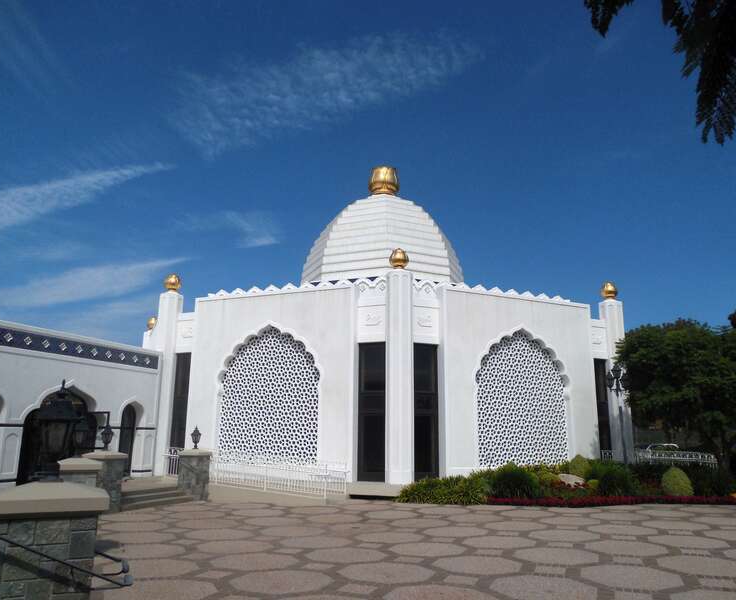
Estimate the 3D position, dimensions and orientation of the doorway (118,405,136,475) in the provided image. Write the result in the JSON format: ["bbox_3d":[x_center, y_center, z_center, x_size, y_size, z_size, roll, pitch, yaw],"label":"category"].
[{"bbox_3d":[-7.766,4.522,18.592,0.320,2.320,0.860,-5,-14,22],"label":"doorway"}]

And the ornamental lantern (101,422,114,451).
[{"bbox_3d":[-6.029,3.159,13.383,0.270,0.630,0.270,-5,-14,22],"label":"ornamental lantern"}]

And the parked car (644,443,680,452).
[{"bbox_3d":[20.242,10.693,39.833,4.600,1.460,1.800,-5,-14,22],"label":"parked car"}]

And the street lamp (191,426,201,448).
[{"bbox_3d":[-4.821,3.865,16.239,0.270,0.635,0.270,-5,-14,22],"label":"street lamp"}]

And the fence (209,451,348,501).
[{"bbox_3d":[-3.040,5.223,17.428,4.900,1.220,1.750,-5,-14,22],"label":"fence"}]

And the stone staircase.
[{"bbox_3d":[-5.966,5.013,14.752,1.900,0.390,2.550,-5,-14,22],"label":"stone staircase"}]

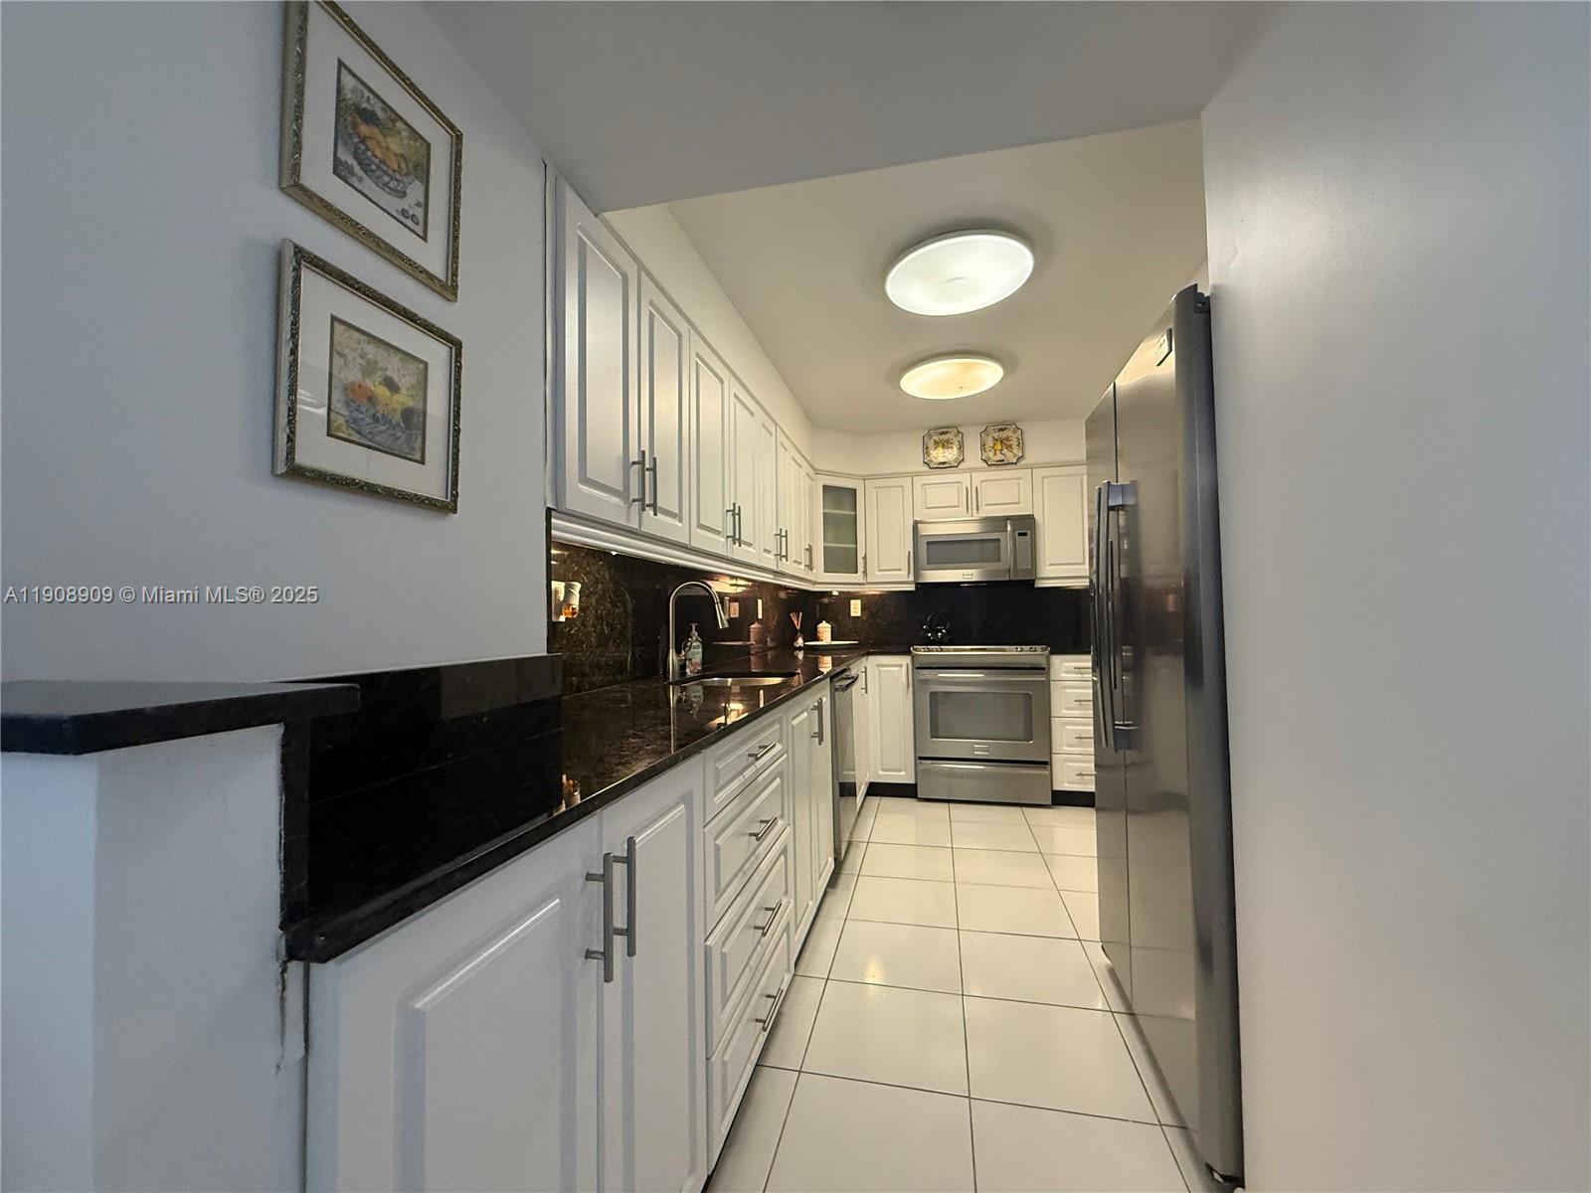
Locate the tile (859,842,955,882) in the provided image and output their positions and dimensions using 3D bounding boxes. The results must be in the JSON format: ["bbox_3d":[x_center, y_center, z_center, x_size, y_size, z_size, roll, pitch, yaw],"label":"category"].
[{"bbox_3d":[0.517,1.214,2.939,0.403,0.010,0.403,-1,-2,12],"label":"tile"}]

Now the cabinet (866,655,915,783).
[{"bbox_3d":[0.649,0.763,4.206,0.268,0.768,0.580,-1,-2,12],"label":"cabinet"}]

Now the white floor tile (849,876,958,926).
[{"bbox_3d":[0.429,1.204,2.542,0.403,0.010,0.403,-1,-2,12],"label":"white floor tile"}]

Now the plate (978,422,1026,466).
[{"bbox_3d":[1.335,-0.981,4.149,0.264,0.267,0.025,-1,-2,12],"label":"plate"}]

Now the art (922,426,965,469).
[{"bbox_3d":[0.975,-0.975,4.229,0.262,0.268,0.025,-1,-2,12],"label":"art"}]

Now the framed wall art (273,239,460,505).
[{"bbox_3d":[-0.563,-0.270,0.880,0.023,0.268,0.268,-1,-2,12],"label":"framed wall art"}]

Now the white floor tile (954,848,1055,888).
[{"bbox_3d":[0.913,1.206,2.852,0.403,0.010,0.403,-1,-2,12],"label":"white floor tile"}]

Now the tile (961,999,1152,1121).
[{"bbox_3d":[0.651,1.178,1.662,0.403,0.010,0.403,-1,-2,12],"label":"tile"}]

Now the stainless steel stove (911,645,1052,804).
[{"bbox_3d":[1.154,0.769,4.090,0.780,0.922,0.710,-1,-2,12],"label":"stainless steel stove"}]

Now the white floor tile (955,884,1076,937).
[{"bbox_3d":[0.826,1.197,2.455,0.403,0.010,0.403,-1,-2,12],"label":"white floor tile"}]

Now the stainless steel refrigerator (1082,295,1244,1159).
[{"bbox_3d":[1.205,0.282,1.595,0.810,1.765,0.908,-1,-2,12],"label":"stainless steel refrigerator"}]

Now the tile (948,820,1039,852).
[{"bbox_3d":[1.001,1.215,3.249,0.403,0.010,0.403,-1,-2,12],"label":"tile"}]

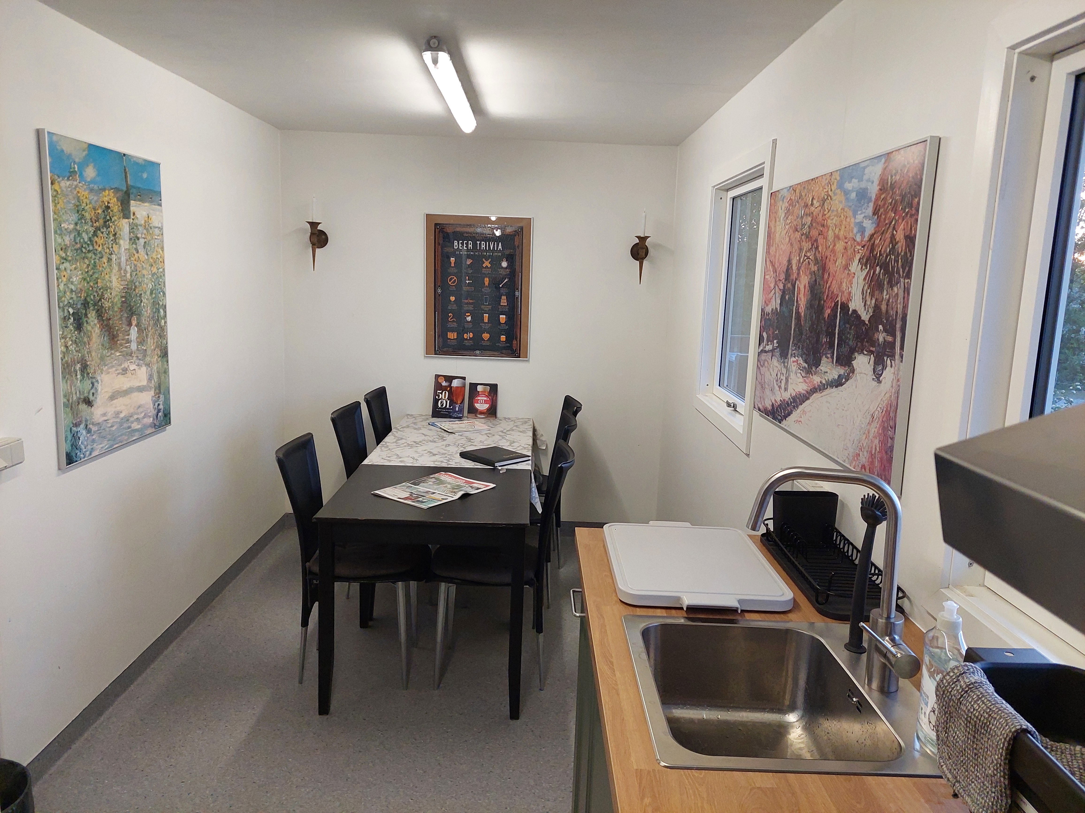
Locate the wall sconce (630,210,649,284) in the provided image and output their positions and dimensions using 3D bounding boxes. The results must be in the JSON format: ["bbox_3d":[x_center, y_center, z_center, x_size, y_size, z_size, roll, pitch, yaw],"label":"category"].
[{"bbox_3d":[0.556,-0.886,4.380,0.106,0.396,0.160,2,10,-1],"label":"wall sconce"}]

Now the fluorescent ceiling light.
[{"bbox_3d":[-0.345,-1.245,3.131,0.100,0.095,1.260,2,10,-1],"label":"fluorescent ceiling light"}]

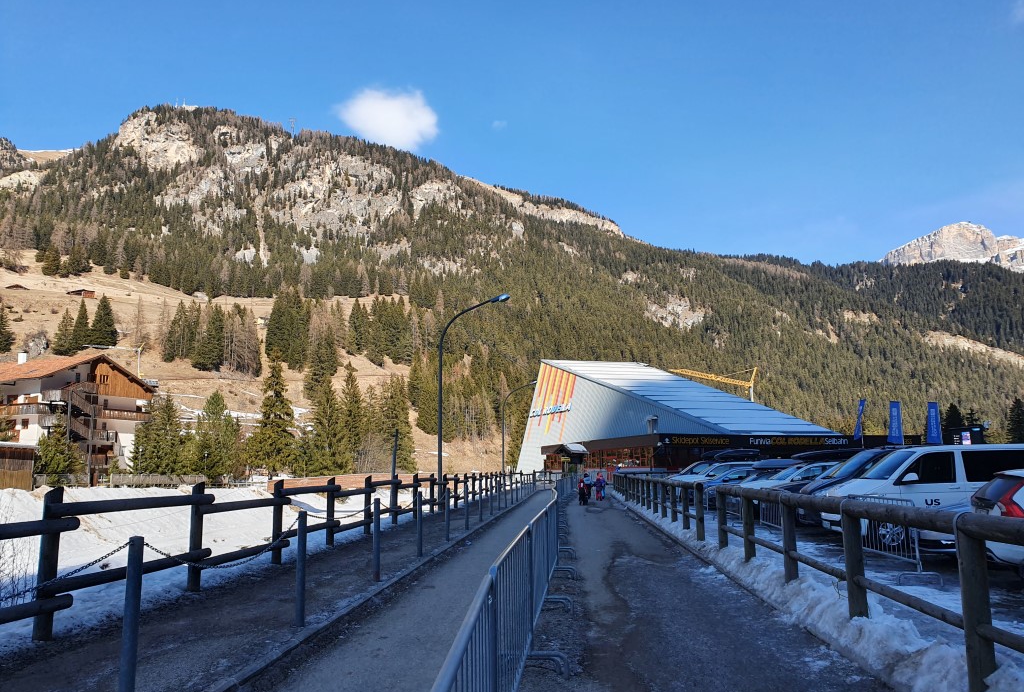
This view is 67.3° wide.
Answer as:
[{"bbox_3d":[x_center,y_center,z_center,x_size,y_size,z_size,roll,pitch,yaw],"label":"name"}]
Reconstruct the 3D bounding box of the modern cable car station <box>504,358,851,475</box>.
[{"bbox_3d":[13.695,5.852,72.174,19.000,13.800,41.000,2,-9,-14],"label":"modern cable car station"}]

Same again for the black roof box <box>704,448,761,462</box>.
[{"bbox_3d":[9.095,4.411,31.184,1.880,0.400,0.800,-2,-9,7],"label":"black roof box"}]

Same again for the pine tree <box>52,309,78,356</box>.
[{"bbox_3d":[-132.614,-4.045,228.429,6.846,14.473,6.846,0,-9,0],"label":"pine tree"}]

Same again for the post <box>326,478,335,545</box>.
[{"bbox_3d":[-3.384,3.105,14.426,0.140,1.277,0.140,0,-9,0],"label":"post"}]

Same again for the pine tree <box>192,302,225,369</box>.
[{"bbox_3d":[-85.774,-2.335,218.040,9.575,19.262,9.575,0,-9,0],"label":"pine tree"}]

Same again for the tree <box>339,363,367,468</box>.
[{"bbox_3d":[-19.888,8.800,96.817,3.487,13.568,3.487,0,-9,0],"label":"tree"}]

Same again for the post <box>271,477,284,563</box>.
[{"bbox_3d":[-3.650,2.730,11.971,0.140,1.300,0.140,1,-9,-4],"label":"post"}]

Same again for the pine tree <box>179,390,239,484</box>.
[{"bbox_3d":[-33.055,9.949,84.499,6.532,10.156,6.532,0,-9,0],"label":"pine tree"}]

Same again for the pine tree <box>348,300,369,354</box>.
[{"bbox_3d":[-47.058,-5.718,235.780,6.033,16.824,6.033,0,-9,0],"label":"pine tree"}]

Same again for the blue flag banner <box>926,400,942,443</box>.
[{"bbox_3d":[24.639,4.470,44.852,0.880,2.528,0.120,-3,-9,17],"label":"blue flag banner"}]

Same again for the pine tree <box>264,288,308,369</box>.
[{"bbox_3d":[-66.140,-5.230,225.579,10.795,23.841,10.795,0,-9,0],"label":"pine tree"}]

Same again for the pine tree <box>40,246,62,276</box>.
[{"bbox_3d":[-225.654,-41.340,376.057,9.017,15.113,9.017,0,-9,0],"label":"pine tree"}]

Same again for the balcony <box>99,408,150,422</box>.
[{"bbox_3d":[-50.551,9.188,100.475,1.300,1.250,7.200,-4,-10,25],"label":"balcony"}]

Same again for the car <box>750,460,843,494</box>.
[{"bbox_3d":[8.900,4.358,23.103,4.600,1.670,1.850,0,-9,3],"label":"car"}]

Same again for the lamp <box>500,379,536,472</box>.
[{"bbox_3d":[0.600,6.257,54.289,2.500,7.684,0.280,-1,-9,4],"label":"lamp"}]

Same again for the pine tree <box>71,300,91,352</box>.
[{"bbox_3d":[-136.167,-6.075,243.962,6.312,17.089,6.312,0,-9,0],"label":"pine tree"}]

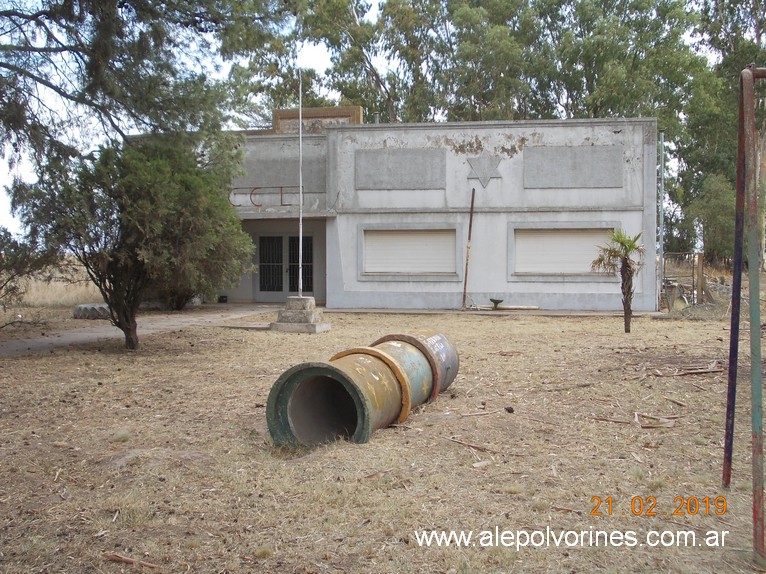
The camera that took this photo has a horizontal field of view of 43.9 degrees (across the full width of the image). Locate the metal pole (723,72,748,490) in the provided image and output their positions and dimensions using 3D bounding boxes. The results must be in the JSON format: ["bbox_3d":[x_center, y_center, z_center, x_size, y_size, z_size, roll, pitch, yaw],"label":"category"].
[{"bbox_3d":[2.199,0.039,5.961,0.053,2.735,0.053,-4,16,0],"label":"metal pole"}]

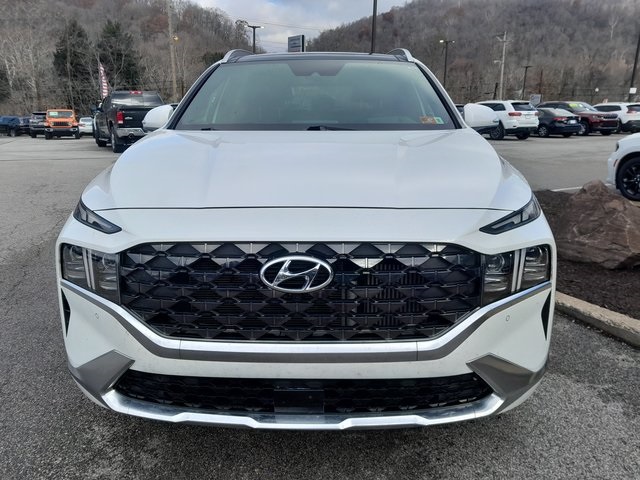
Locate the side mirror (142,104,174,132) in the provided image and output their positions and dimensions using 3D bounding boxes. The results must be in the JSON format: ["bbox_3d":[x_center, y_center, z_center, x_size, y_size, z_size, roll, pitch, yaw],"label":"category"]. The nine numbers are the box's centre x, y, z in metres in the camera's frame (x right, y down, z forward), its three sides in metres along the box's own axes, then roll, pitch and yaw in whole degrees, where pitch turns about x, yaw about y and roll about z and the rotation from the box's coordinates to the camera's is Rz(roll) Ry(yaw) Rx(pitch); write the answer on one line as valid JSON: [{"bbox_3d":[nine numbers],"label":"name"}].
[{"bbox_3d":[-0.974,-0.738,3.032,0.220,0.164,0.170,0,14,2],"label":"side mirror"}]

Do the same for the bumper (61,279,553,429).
[{"bbox_3d":[-0.063,0.373,1.743,1.800,0.436,0.420,0,14,2],"label":"bumper"}]

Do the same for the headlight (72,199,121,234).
[{"bbox_3d":[-0.763,-0.090,1.765,0.354,0.085,0.254,5,15,19],"label":"headlight"}]

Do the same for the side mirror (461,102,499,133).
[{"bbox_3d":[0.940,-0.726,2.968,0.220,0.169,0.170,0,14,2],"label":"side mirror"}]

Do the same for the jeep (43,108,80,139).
[{"bbox_3d":[-17.302,-7.851,33.744,1.875,1.840,4.600,-7,16,-24],"label":"jeep"}]

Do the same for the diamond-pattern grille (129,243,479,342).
[{"bbox_3d":[-0.069,0.148,1.561,1.190,0.301,0.160,0,14,2],"label":"diamond-pattern grille"}]

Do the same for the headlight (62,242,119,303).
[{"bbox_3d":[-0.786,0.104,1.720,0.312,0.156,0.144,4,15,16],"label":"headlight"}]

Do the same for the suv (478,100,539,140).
[{"bbox_3d":[8.516,-6.045,25.146,1.940,1.760,4.820,-5,15,-17],"label":"suv"}]

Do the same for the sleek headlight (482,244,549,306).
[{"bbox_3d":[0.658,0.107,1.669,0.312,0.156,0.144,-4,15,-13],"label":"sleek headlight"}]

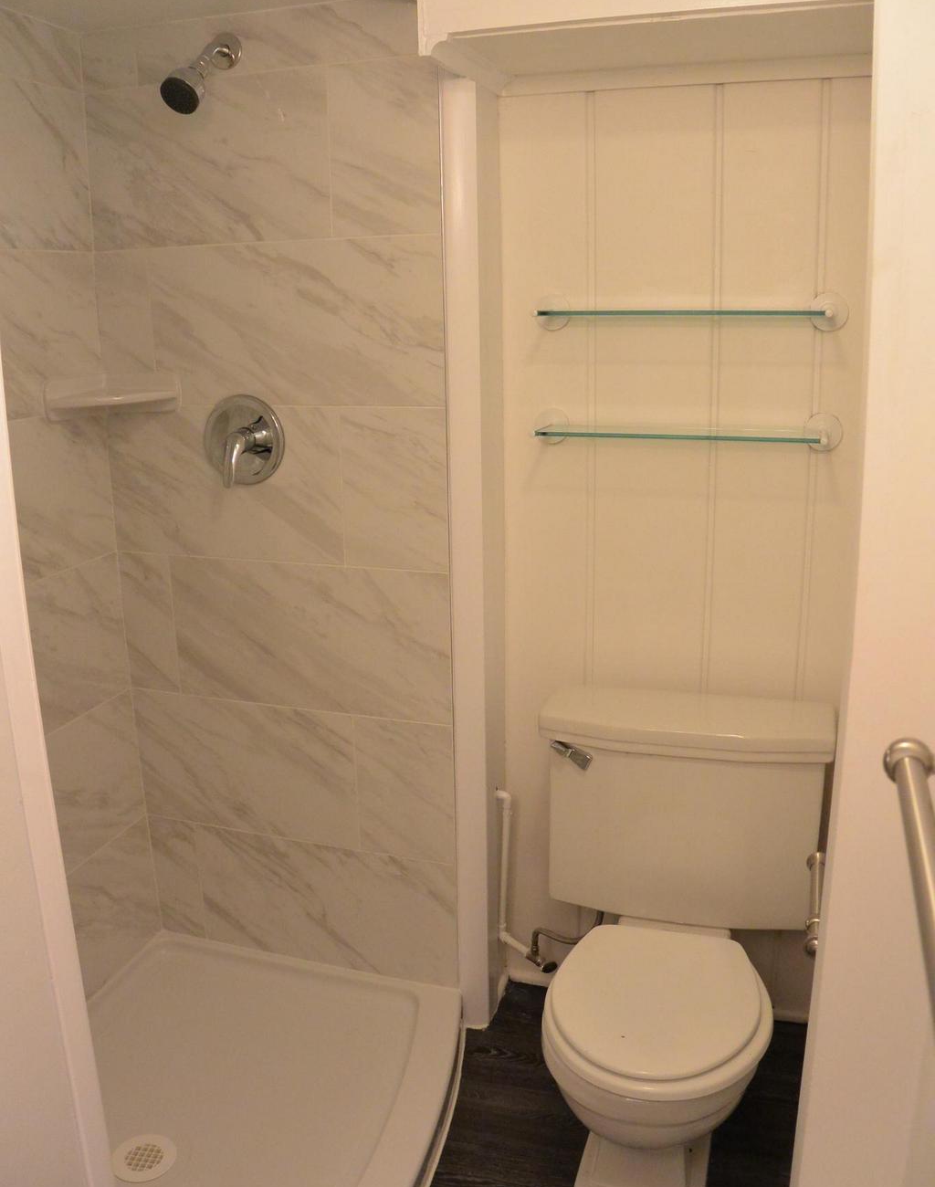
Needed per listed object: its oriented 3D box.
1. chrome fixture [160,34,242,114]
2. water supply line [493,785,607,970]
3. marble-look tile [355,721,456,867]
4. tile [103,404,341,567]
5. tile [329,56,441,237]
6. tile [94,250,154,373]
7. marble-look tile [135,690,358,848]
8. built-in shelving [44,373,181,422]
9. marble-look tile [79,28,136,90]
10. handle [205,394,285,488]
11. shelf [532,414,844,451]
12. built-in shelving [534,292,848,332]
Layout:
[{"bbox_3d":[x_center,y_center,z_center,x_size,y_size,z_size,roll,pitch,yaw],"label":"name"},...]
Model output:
[{"bbox_3d":[-0.465,-0.883,1.819,0.082,0.170,0.186,4,15,18],"label":"chrome fixture"},{"bbox_3d":[0.161,0.594,2.148,0.235,0.385,0.110,4,15,18],"label":"water supply line"},{"bbox_3d":[-0.126,0.400,2.132,0.213,0.303,0.010,4,15,18],"label":"marble-look tile"},{"bbox_3d":[-0.492,-0.224,2.120,0.530,0.305,0.012,4,15,18],"label":"tile"},{"bbox_3d":[-0.145,-0.774,1.838,0.213,0.303,0.010,4,15,18],"label":"tile"},{"bbox_3d":[-0.681,-0.530,2.111,0.130,0.305,0.012,4,15,18],"label":"tile"},{"bbox_3d":[-0.480,0.374,2.270,0.530,0.305,0.012,4,15,18],"label":"marble-look tile"},{"bbox_3d":[-0.705,-0.388,2.066,0.255,0.080,0.165,-8,15,-25],"label":"built-in shelving"},{"bbox_3d":[-0.672,-0.998,1.968,0.127,0.104,0.010,4,15,18],"label":"marble-look tile"},{"bbox_3d":[-0.452,-0.292,2.044,0.178,0.182,0.080,4,15,18],"label":"handle"},{"bbox_3d":[0.382,-0.290,1.898,0.560,0.065,0.140,4,15,18],"label":"shelf"},{"bbox_3d":[0.391,-0.500,1.873,0.550,0.070,0.125,4,15,18],"label":"built-in shelving"}]

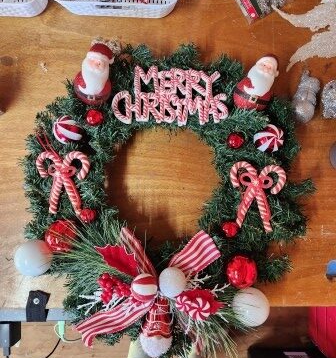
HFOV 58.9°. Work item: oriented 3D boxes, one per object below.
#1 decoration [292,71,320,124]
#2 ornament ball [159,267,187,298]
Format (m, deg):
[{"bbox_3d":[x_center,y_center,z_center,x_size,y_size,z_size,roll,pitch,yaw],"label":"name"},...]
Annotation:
[{"bbox_3d":[0.311,-0.184,0.667,0.049,0.046,0.112,8,86,-1],"label":"decoration"},{"bbox_3d":[0.009,0.200,0.575,0.054,0.054,0.054,0,85,0],"label":"ornament ball"}]

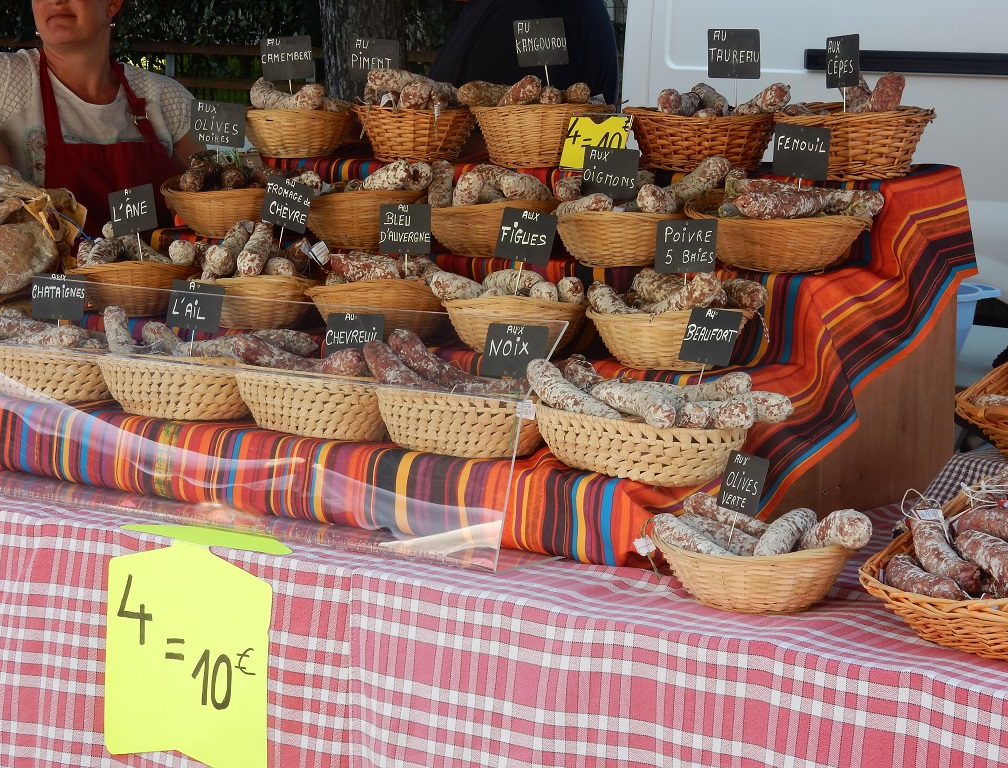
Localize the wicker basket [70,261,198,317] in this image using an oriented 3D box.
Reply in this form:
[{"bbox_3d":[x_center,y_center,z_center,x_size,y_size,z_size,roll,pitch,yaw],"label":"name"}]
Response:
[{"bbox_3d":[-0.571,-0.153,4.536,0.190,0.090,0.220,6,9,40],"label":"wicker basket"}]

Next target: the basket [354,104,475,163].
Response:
[{"bbox_3d":[-0.139,-0.397,4.629,0.180,0.092,0.205,6,9,40],"label":"basket"}]

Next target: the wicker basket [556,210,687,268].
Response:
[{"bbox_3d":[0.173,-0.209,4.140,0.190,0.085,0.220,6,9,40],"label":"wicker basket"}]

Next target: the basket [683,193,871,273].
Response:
[{"bbox_3d":[0.398,-0.220,4.269,0.292,0.102,0.210,4,8,35],"label":"basket"}]

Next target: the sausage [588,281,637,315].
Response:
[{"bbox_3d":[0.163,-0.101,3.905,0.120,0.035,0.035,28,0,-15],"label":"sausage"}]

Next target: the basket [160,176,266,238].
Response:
[{"bbox_3d":[-0.457,-0.281,4.790,0.250,0.082,0.170,6,10,42],"label":"basket"}]

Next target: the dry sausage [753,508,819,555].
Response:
[{"bbox_3d":[0.337,0.180,3.530,0.040,0.040,0.145,4,24,30],"label":"dry sausage"}]

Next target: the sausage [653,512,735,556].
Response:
[{"bbox_3d":[0.254,0.208,3.772,0.160,0.034,0.034,27,22,35],"label":"sausage"}]

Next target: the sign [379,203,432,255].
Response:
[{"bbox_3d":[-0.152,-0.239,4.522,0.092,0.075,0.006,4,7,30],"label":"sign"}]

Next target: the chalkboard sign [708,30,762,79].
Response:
[{"bbox_3d":[0.328,-0.470,4.170,0.084,0.070,0.004,3,7,27],"label":"chalkboard sign"}]

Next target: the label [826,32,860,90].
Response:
[{"bbox_3d":[0.473,-0.451,4.096,0.003,0.070,0.081,-5,8,-33],"label":"label"}]

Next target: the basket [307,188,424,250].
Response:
[{"bbox_3d":[-0.216,-0.255,4.530,0.250,0.083,0.170,6,10,42],"label":"basket"}]

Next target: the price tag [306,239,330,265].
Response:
[{"bbox_3d":[-0.267,-0.192,4.264,0.021,0.028,0.003,-36,0,-8],"label":"price tag"}]

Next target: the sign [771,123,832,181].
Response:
[{"bbox_3d":[0.399,-0.312,3.926,0.084,0.070,0.004,6,6,24],"label":"sign"}]

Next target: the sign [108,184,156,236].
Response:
[{"bbox_3d":[-0.587,-0.275,4.636,0.084,0.070,0.004,-5,5,28],"label":"sign"}]

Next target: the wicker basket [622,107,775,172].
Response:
[{"bbox_3d":[0.303,-0.381,4.566,0.258,0.097,0.194,5,8,40],"label":"wicker basket"}]

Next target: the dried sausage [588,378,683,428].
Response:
[{"bbox_3d":[0.165,0.025,3.710,0.040,0.040,0.150,-7,19,-45],"label":"dried sausage"}]

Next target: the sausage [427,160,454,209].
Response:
[{"bbox_3d":[-0.096,-0.279,4.363,0.035,0.125,0.035,-18,-34,41],"label":"sausage"}]

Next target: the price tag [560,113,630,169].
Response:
[{"bbox_3d":[0.136,-0.355,4.292,0.112,0.083,0.005,6,-10,40],"label":"price tag"}]

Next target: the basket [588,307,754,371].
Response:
[{"bbox_3d":[0.240,-0.065,4.213,0.242,0.078,0.175,1,6,12],"label":"basket"}]

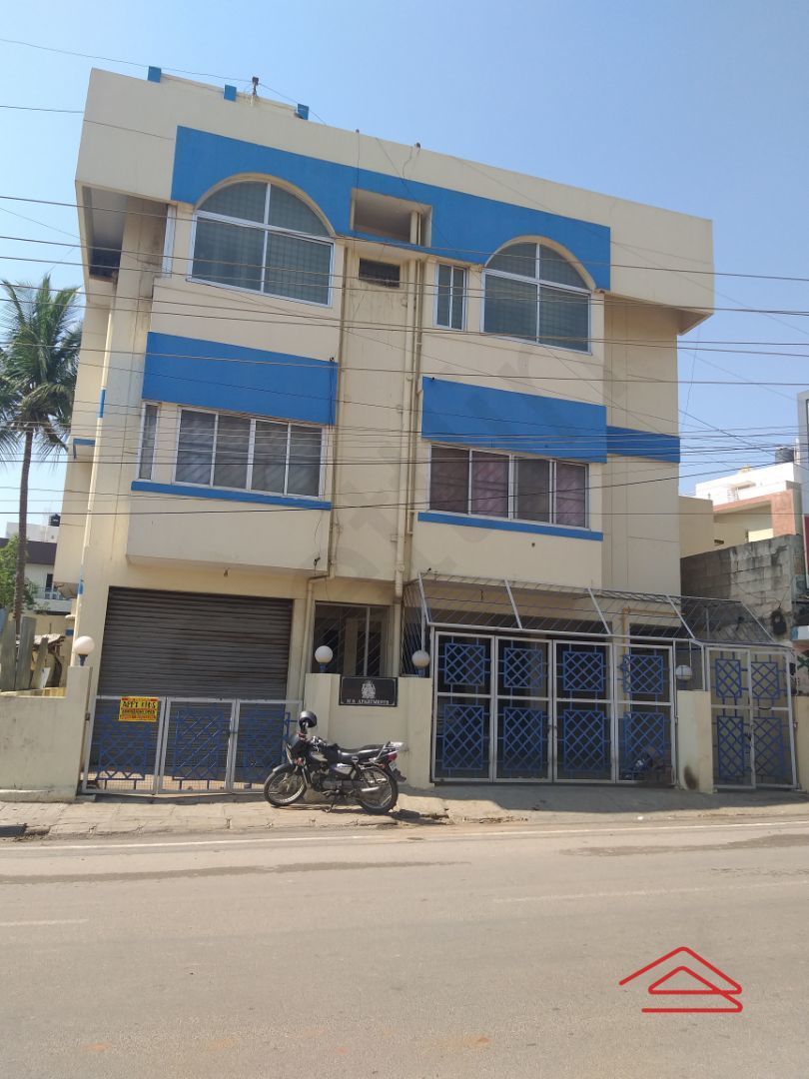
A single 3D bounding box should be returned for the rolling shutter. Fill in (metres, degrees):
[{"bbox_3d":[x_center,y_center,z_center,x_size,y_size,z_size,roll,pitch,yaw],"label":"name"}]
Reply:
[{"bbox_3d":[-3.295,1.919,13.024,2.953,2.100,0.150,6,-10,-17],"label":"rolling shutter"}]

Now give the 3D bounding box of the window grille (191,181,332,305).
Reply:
[{"bbox_3d":[-2.250,-4.958,13.361,2.394,2.006,0.150,6,-10,-17],"label":"window grille"}]

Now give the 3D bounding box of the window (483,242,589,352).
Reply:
[{"bbox_3d":[2.461,-4.512,14.795,2.206,1.968,0.150,6,-10,-17],"label":"window"}]

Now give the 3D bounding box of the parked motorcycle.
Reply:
[{"bbox_3d":[-0.889,2.892,10.483,1.950,1.160,0.720,0,-10,17],"label":"parked motorcycle"}]

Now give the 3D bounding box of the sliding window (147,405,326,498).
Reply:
[{"bbox_3d":[-2.328,-1.255,11.910,2.250,1.146,0.150,5,-10,-17],"label":"sliding window"}]

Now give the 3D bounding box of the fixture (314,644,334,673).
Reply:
[{"bbox_3d":[-1.186,1.771,11.953,0.265,0.390,0.265,6,-10,-17],"label":"fixture"}]

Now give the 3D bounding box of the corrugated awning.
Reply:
[{"bbox_3d":[3.365,1.262,13.847,6.478,0.889,0.900,6,-10,-17],"label":"corrugated awning"}]

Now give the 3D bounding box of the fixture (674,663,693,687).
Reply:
[{"bbox_3d":[4.749,2.340,13.760,0.265,0.390,0.265,6,-10,-17],"label":"fixture"}]

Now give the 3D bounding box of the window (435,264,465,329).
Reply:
[{"bbox_3d":[0.759,-3.987,13.323,0.504,1.113,0.120,5,-10,-17],"label":"window"}]

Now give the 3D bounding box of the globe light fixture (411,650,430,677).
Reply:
[{"bbox_3d":[0.252,1.901,12.392,0.265,0.390,0.265,3,-10,0],"label":"globe light fixture"}]

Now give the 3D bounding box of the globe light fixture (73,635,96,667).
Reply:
[{"bbox_3d":[-4.346,1.519,10.983,0.265,0.400,0.265,6,-10,-17],"label":"globe light fixture"}]

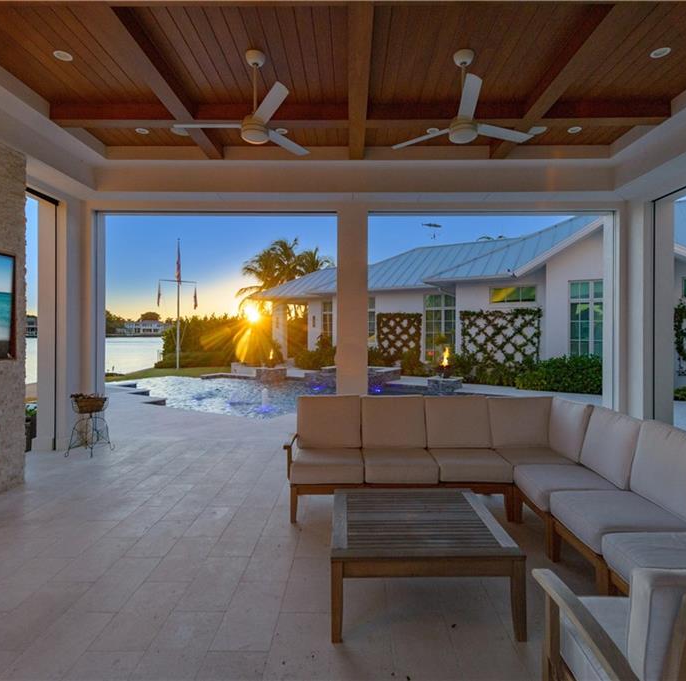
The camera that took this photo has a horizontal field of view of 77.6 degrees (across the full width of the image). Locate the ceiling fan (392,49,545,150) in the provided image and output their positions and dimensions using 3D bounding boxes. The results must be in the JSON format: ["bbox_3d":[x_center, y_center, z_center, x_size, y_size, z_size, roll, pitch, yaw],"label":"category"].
[{"bbox_3d":[1.096,-2.165,3.731,1.285,0.793,1.285,0,0,1],"label":"ceiling fan"}]

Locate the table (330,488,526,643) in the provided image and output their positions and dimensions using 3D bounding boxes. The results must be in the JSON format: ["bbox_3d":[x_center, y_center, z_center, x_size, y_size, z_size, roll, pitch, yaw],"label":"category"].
[{"bbox_3d":[0.437,1.307,2.642,0.994,0.433,0.972,0,0,1],"label":"table"}]

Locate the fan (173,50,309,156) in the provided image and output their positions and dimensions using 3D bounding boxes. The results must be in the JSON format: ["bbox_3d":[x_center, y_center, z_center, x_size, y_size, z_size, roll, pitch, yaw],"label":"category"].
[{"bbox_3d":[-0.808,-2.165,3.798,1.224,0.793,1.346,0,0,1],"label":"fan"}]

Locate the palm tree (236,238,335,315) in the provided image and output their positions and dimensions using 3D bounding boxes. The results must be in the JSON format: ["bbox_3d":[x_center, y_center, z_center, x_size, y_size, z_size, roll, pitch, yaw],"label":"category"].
[{"bbox_3d":[-3.951,-3.181,32.037,7.600,9.000,6.600,0,0,1],"label":"palm tree"}]

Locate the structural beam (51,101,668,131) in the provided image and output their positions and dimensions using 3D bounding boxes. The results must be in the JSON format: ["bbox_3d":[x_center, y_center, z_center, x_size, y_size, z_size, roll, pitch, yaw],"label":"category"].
[{"bbox_3d":[0.181,-2.470,4.659,6.625,0.188,0.184,0,0,1],"label":"structural beam"}]

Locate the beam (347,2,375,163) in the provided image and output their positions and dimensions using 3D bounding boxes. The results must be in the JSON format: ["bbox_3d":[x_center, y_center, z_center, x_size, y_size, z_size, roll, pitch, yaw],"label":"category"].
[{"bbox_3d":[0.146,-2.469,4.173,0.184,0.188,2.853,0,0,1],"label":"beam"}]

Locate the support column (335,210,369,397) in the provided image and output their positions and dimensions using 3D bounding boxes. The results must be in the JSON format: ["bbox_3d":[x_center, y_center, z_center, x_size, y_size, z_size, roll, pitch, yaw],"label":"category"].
[{"bbox_3d":[0.133,-0.180,6.271,0.453,3.389,0.367,0,0,1],"label":"support column"}]

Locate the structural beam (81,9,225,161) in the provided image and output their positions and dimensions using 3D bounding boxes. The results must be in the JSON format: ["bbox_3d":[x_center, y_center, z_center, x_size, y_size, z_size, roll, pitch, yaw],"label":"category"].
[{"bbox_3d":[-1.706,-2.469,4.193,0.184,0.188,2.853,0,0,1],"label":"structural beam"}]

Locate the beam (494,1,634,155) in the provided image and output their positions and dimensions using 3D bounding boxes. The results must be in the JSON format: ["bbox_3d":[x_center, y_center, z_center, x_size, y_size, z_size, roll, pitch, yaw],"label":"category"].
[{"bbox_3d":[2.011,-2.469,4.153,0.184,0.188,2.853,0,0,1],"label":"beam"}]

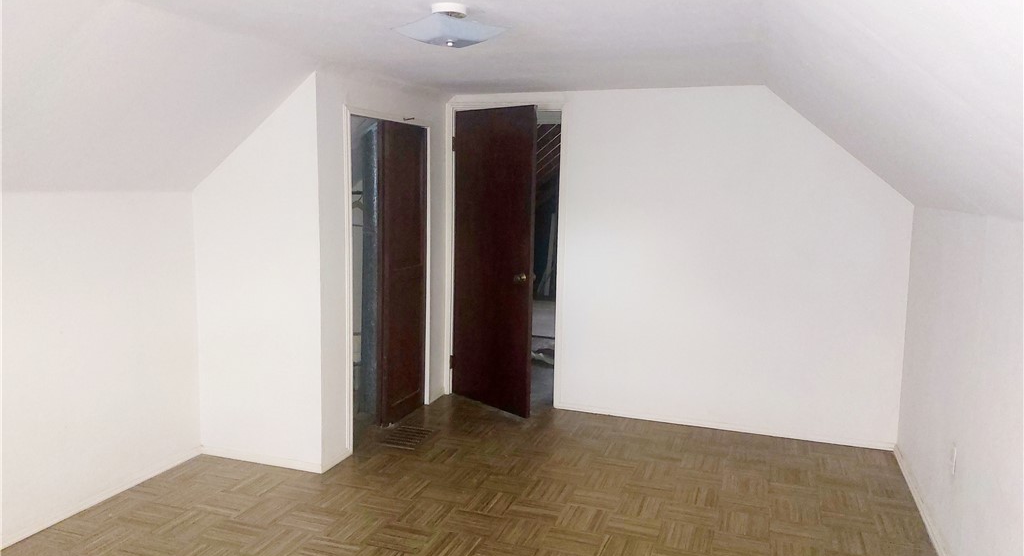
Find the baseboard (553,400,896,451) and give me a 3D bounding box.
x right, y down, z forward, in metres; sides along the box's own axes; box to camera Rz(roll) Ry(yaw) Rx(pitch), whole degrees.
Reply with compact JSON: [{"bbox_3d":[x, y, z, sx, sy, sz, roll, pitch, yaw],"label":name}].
[{"bbox_3d":[1.281,0.942,4.563,2.110,0.052,0.016,4,8,20],"label":"baseboard"}]

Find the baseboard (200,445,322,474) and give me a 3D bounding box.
[{"bbox_3d":[-1.369,0.984,3.856,0.773,0.052,0.016,4,8,20],"label":"baseboard"}]

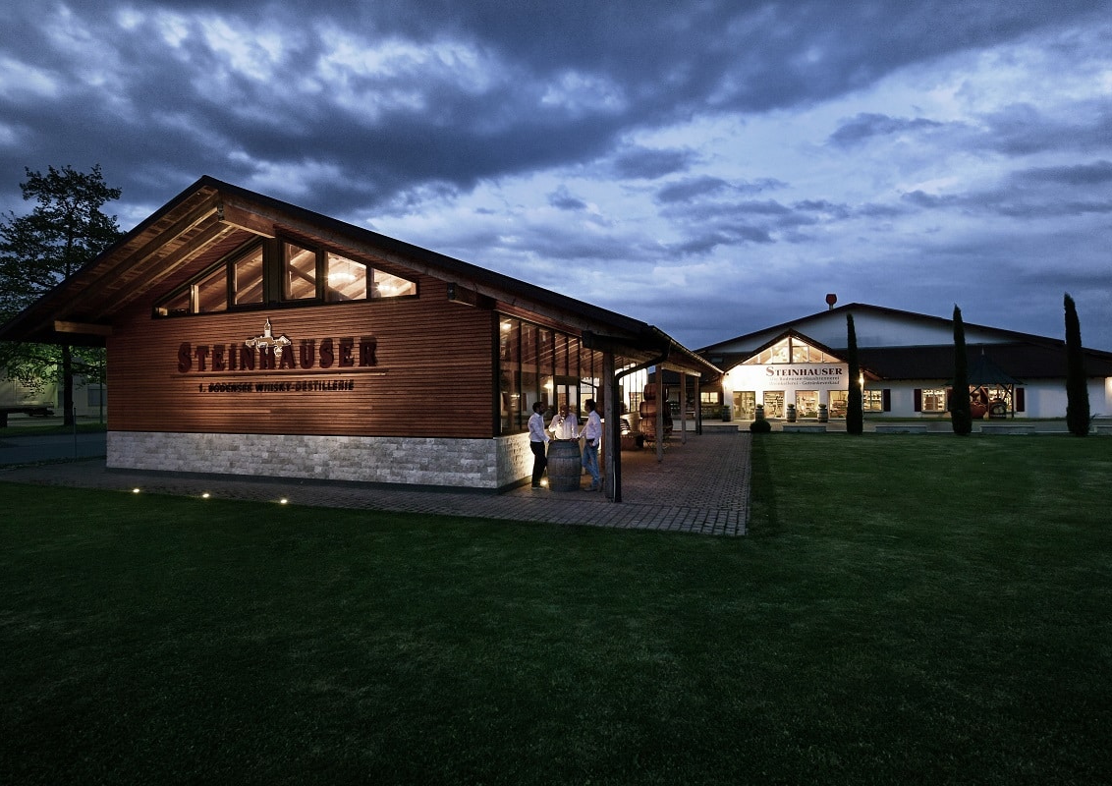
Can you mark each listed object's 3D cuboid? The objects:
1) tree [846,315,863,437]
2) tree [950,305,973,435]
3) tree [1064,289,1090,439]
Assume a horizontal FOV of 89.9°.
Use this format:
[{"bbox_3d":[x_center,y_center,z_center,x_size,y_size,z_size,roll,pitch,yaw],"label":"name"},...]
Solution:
[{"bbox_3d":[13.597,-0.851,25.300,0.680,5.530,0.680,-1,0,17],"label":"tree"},{"bbox_3d":[17.704,-0.991,24.300,0.800,5.700,0.800,-1,0,17],"label":"tree"},{"bbox_3d":[21.628,-1.158,23.100,0.900,5.960,0.900,-1,0,17],"label":"tree"}]

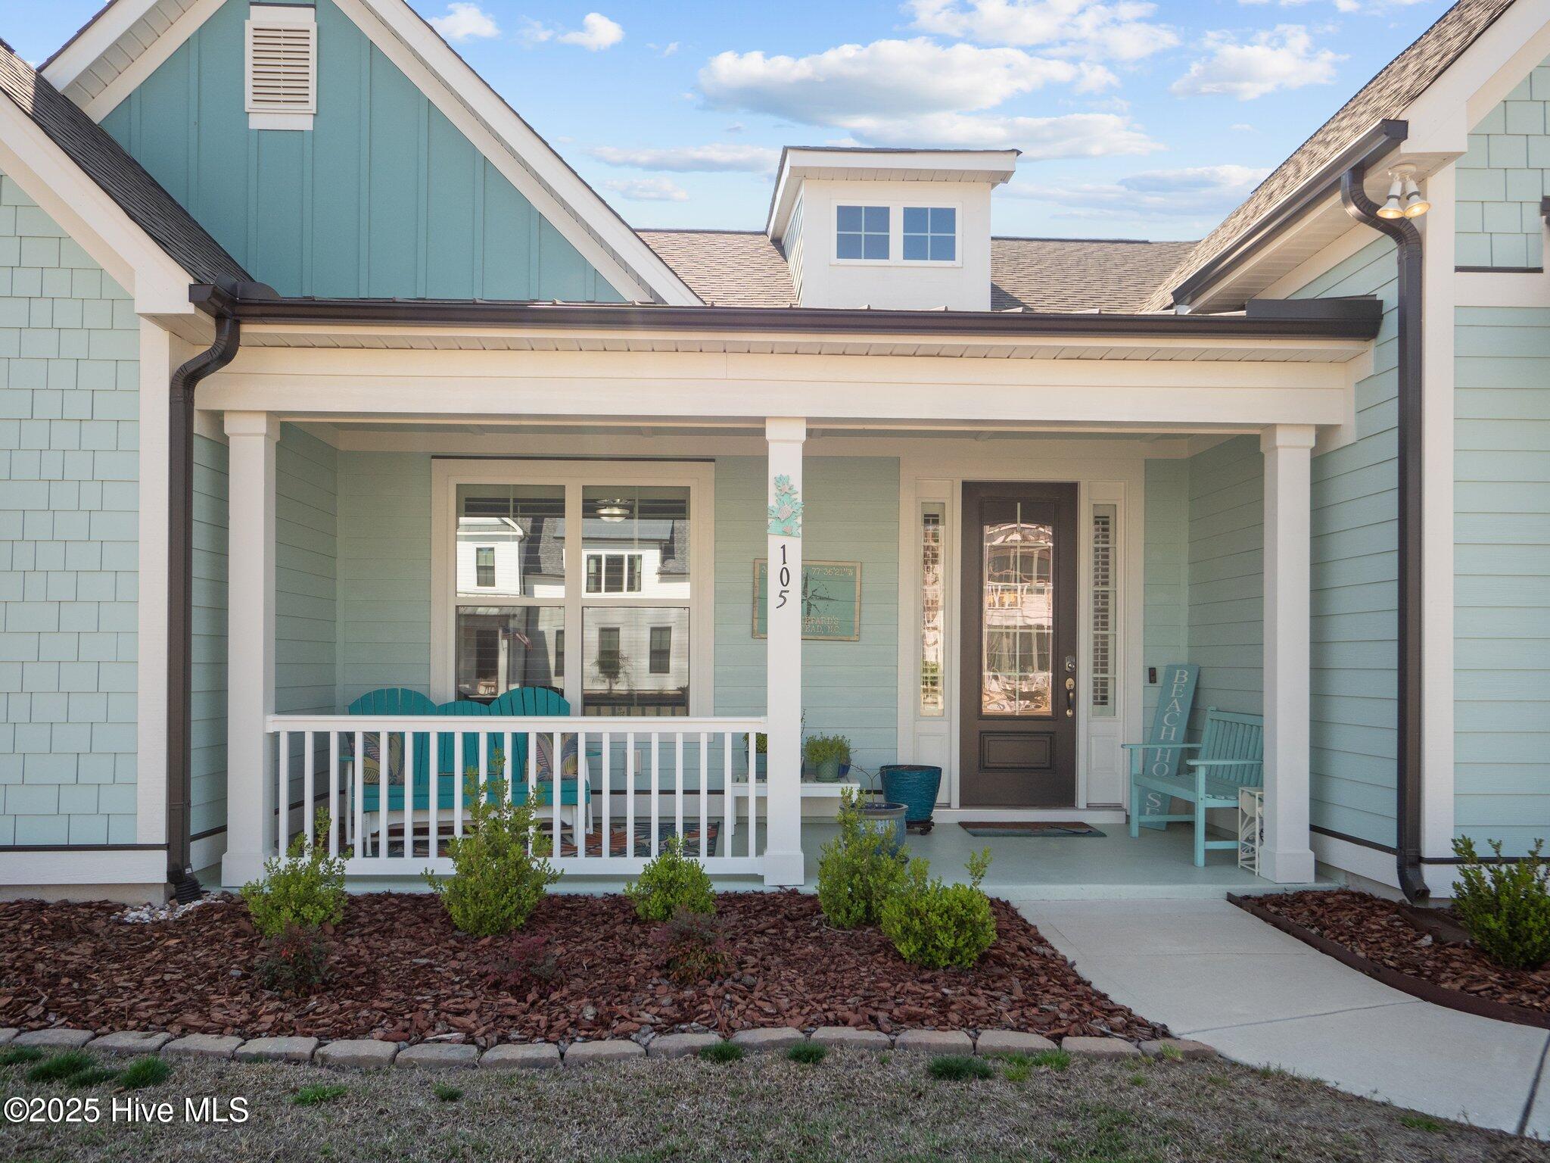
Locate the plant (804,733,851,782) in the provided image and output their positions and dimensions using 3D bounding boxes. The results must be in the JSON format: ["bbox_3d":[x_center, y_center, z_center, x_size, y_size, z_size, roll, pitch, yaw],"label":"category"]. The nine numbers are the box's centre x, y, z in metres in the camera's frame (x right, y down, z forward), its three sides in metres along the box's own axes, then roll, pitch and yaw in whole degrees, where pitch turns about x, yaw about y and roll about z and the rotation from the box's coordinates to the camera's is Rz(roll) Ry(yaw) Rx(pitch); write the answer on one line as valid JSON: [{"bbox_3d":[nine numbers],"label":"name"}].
[{"bbox_3d":[0.376,1.262,8.950,0.345,0.355,0.330,0,-2,-2],"label":"plant"}]

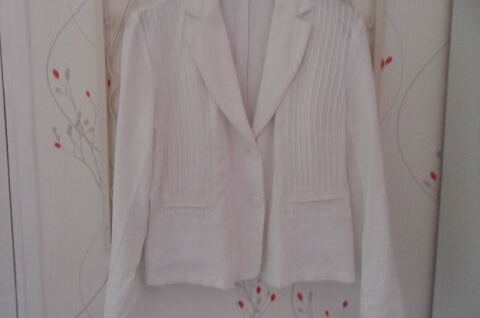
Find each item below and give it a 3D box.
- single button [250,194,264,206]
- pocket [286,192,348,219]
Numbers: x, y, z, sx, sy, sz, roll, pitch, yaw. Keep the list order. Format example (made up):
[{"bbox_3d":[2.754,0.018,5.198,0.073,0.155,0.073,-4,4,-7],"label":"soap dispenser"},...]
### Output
[{"bbox_3d":[0.034,0.080,0.710,0.022,0.021,0.005,0,6,0],"label":"single button"},{"bbox_3d":[0.155,0.093,0.715,0.112,0.050,0.012,0,6,-5],"label":"pocket"}]

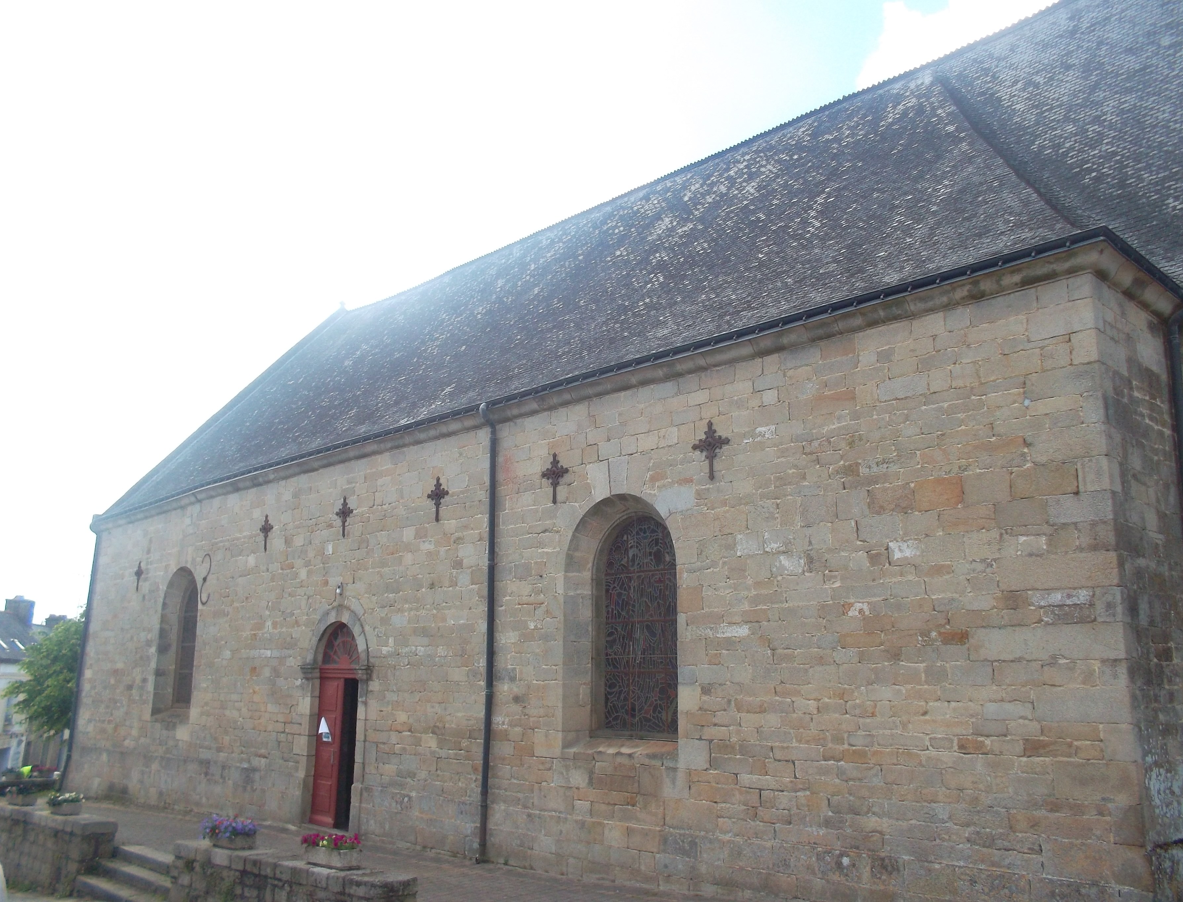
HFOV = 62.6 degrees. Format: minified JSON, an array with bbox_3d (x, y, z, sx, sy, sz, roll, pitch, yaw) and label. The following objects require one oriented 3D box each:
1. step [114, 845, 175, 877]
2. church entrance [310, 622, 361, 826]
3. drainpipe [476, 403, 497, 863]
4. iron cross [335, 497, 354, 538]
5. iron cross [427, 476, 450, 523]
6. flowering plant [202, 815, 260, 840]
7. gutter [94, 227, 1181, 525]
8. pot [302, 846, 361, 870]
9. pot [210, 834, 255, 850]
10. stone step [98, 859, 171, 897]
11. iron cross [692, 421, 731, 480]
[{"bbox_3d":[-6.120,5.748,13.680,2.083,0.157,0.349,-12,-18,43],"label":"step"},{"bbox_3d":[-4.031,4.322,15.531,1.445,3.136,0.289,-12,-18,43],"label":"church entrance"},{"bbox_3d":[-1.512,2.345,13.249,0.120,6.115,0.340,-11,-17,42],"label":"drainpipe"},{"bbox_3d":[-4.156,1.103,16.257,0.520,0.690,0.060,-11,-17,42],"label":"iron cross"},{"bbox_3d":[-2.326,0.720,14.607,0.520,0.690,0.060,-11,-17,42],"label":"iron cross"},{"bbox_3d":[-4.766,4.931,12.828,0.782,0.255,0.340,-12,-18,43],"label":"flowering plant"},{"bbox_3d":[-3.079,0.142,16.764,22.800,0.340,2.200,-11,-17,42],"label":"gutter"},{"bbox_3d":[-2.972,4.662,11.236,0.650,0.195,0.270,-11,-17,42],"label":"pot"},{"bbox_3d":[-4.484,4.880,12.237,0.630,0.195,0.270,-11,-17,42],"label":"pot"},{"bbox_3d":[-6.128,5.797,13.228,2.168,0.157,0.340,-12,-18,43],"label":"stone step"},{"bbox_3d":[1.336,-0.004,10.909,0.530,0.683,0.068,-12,-18,43],"label":"iron cross"}]

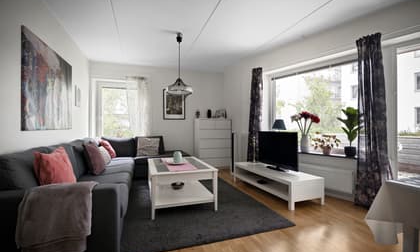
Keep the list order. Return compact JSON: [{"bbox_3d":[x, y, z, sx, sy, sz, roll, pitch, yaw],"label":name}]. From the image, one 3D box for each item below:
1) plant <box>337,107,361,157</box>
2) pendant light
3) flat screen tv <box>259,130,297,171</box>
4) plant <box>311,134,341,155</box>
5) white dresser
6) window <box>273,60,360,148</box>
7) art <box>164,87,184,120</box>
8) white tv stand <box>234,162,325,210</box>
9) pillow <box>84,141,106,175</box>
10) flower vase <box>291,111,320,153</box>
[{"bbox_3d":[2.044,0.073,2.717,0.330,0.720,0.350,1,-2,-39],"label":"plant"},{"bbox_3d":[-0.468,-0.953,2.895,0.385,1.000,0.385,1,-1,-20],"label":"pendant light"},{"bbox_3d":[1.058,0.387,2.993,0.200,0.590,0.910,1,-1,-20],"label":"flat screen tv"},{"bbox_3d":[1.830,0.272,2.926,0.330,0.330,0.370,1,-2,-39],"label":"plant"},{"bbox_3d":[0.063,0.455,4.885,0.820,1.240,0.480,1,-1,-20],"label":"white dresser"},{"bbox_3d":[1.732,-0.282,3.231,0.100,1.430,1.540,1,-2,-39],"label":"window"},{"bbox_3d":[-0.912,-0.557,4.749,0.550,0.780,0.030,1,-1,-20],"label":"art"},{"bbox_3d":[0.989,0.863,3.053,0.543,0.350,1.481,1,-1,-20],"label":"white tv stand"},{"bbox_3d":[-1.514,0.402,2.440,0.140,0.420,0.420,-20,2,-8],"label":"pillow"},{"bbox_3d":[1.619,0.101,3.170,0.330,0.680,0.420,1,-2,-39],"label":"flower vase"}]

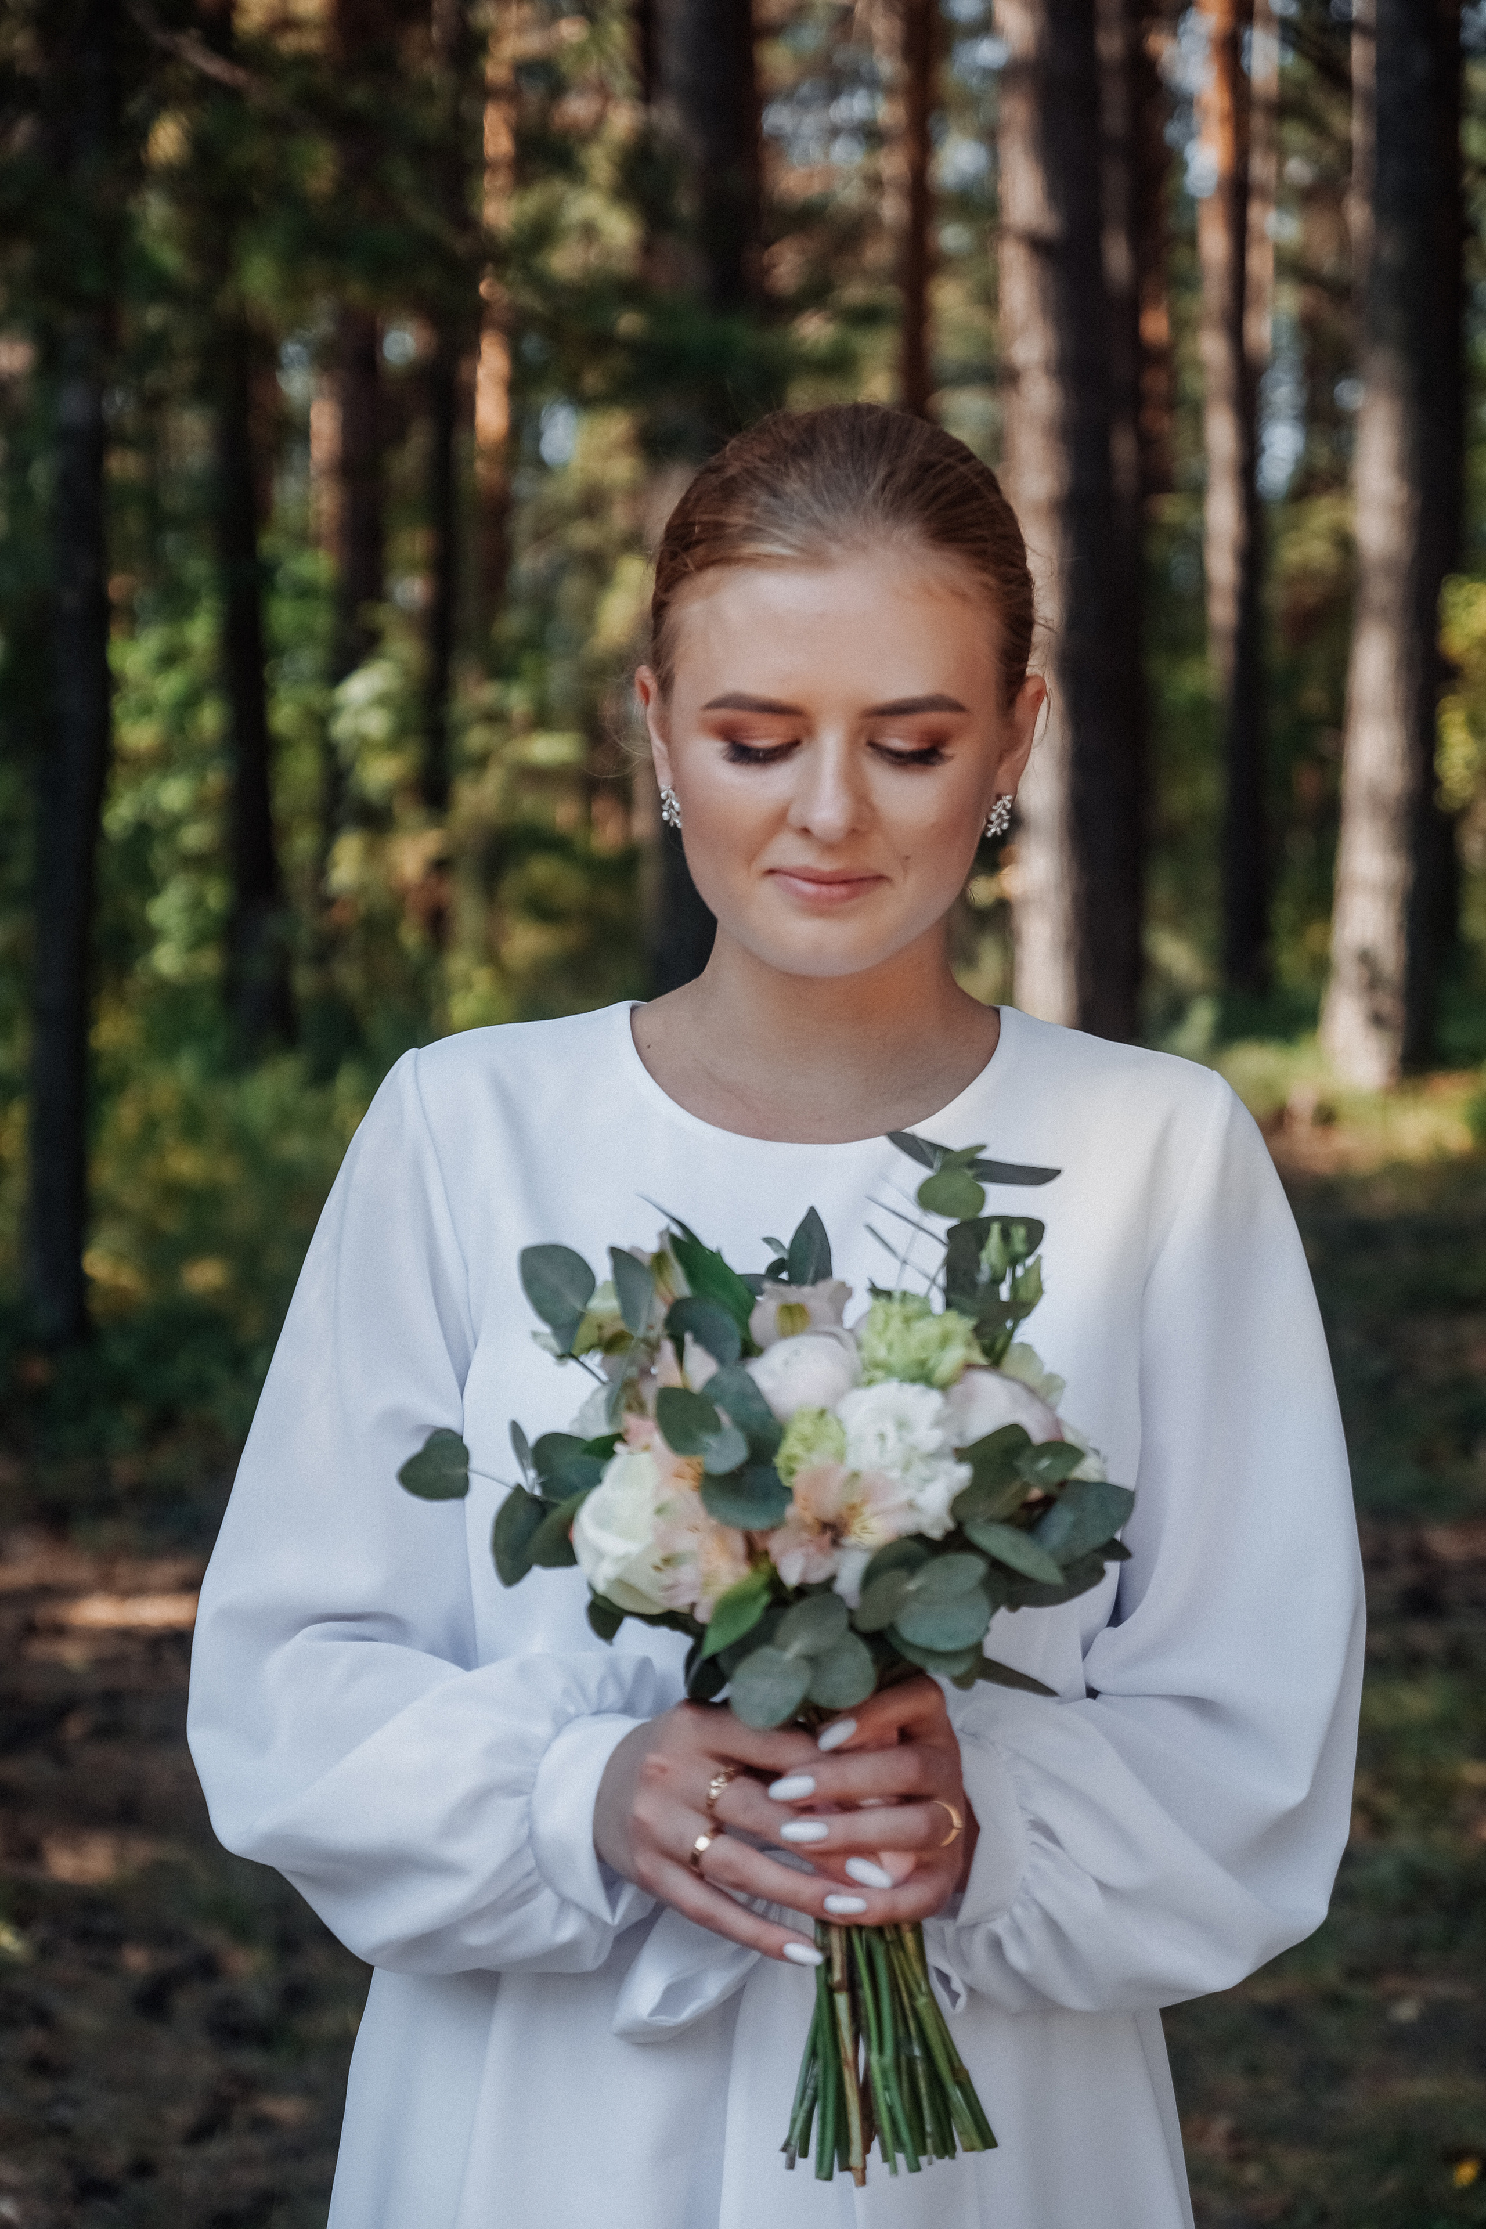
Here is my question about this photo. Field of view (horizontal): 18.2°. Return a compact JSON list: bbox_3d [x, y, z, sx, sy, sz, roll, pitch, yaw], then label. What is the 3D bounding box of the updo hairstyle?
[{"bbox_3d":[0.043,-0.218,2.000,0.165,0.180,0.210,1,15,4],"label":"updo hairstyle"}]

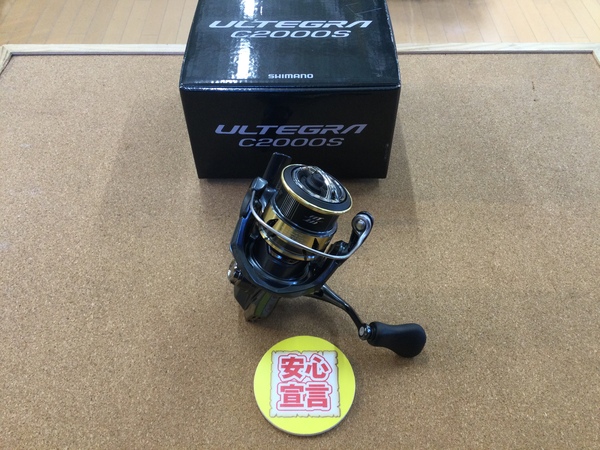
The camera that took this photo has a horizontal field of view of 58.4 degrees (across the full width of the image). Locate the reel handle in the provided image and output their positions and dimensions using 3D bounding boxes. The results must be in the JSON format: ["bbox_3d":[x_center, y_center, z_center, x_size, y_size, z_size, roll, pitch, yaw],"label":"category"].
[{"bbox_3d":[0.055,0.065,0.309,0.037,0.015,0.021,13,47,-24],"label":"reel handle"}]

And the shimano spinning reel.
[{"bbox_3d":[0.015,0.015,0.325,0.113,0.104,0.124,13,35,-24],"label":"shimano spinning reel"}]

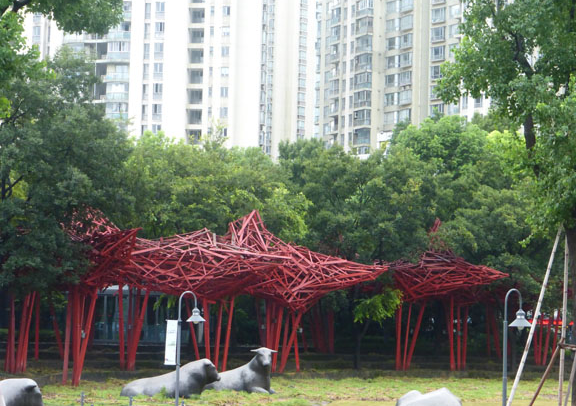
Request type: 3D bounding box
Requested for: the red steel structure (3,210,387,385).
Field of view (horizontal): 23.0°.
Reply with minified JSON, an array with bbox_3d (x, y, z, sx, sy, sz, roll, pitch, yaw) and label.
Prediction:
[{"bbox_3d":[-3.342,3.225,49.500,12.200,5.800,8.000,2,-4,-13],"label":"red steel structure"}]

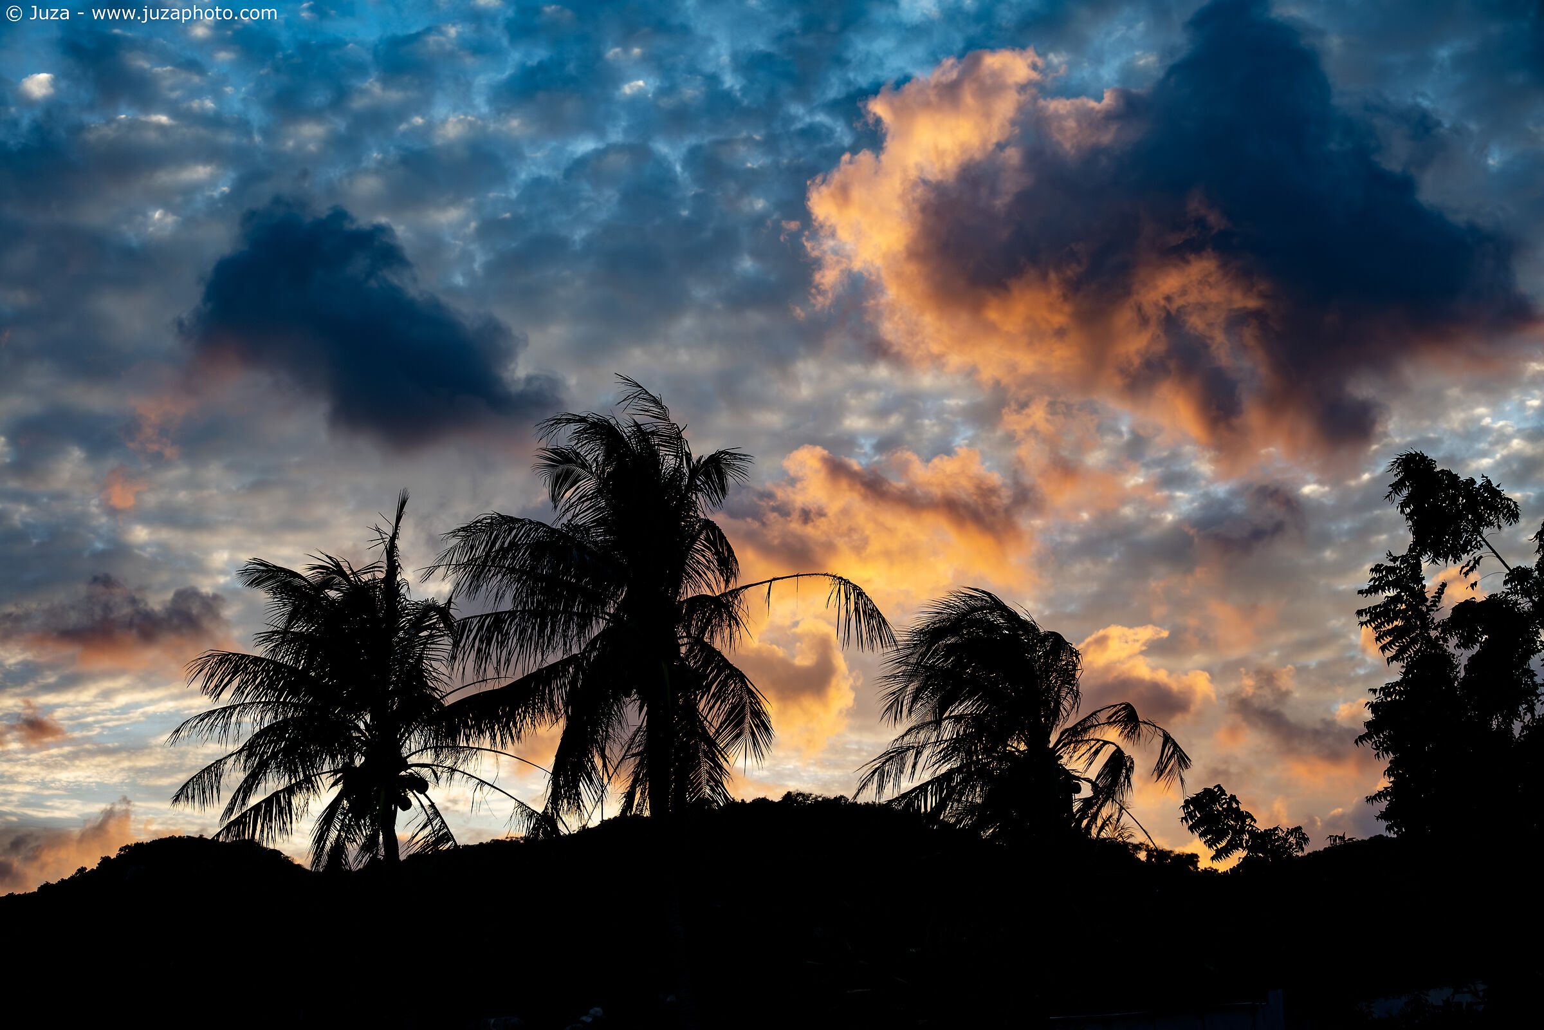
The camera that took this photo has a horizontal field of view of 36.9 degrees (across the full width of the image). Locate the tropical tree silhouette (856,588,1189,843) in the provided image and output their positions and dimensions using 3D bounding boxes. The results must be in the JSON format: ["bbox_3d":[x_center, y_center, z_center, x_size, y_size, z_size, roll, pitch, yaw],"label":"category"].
[{"bbox_3d":[4.216,3.545,39.000,5.610,4.650,4.900,0,-12,0],"label":"tropical tree silhouette"}]

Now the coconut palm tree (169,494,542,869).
[{"bbox_3d":[-6.414,2.738,36.000,5.910,6.110,5.300,0,-12,0],"label":"coconut palm tree"}]

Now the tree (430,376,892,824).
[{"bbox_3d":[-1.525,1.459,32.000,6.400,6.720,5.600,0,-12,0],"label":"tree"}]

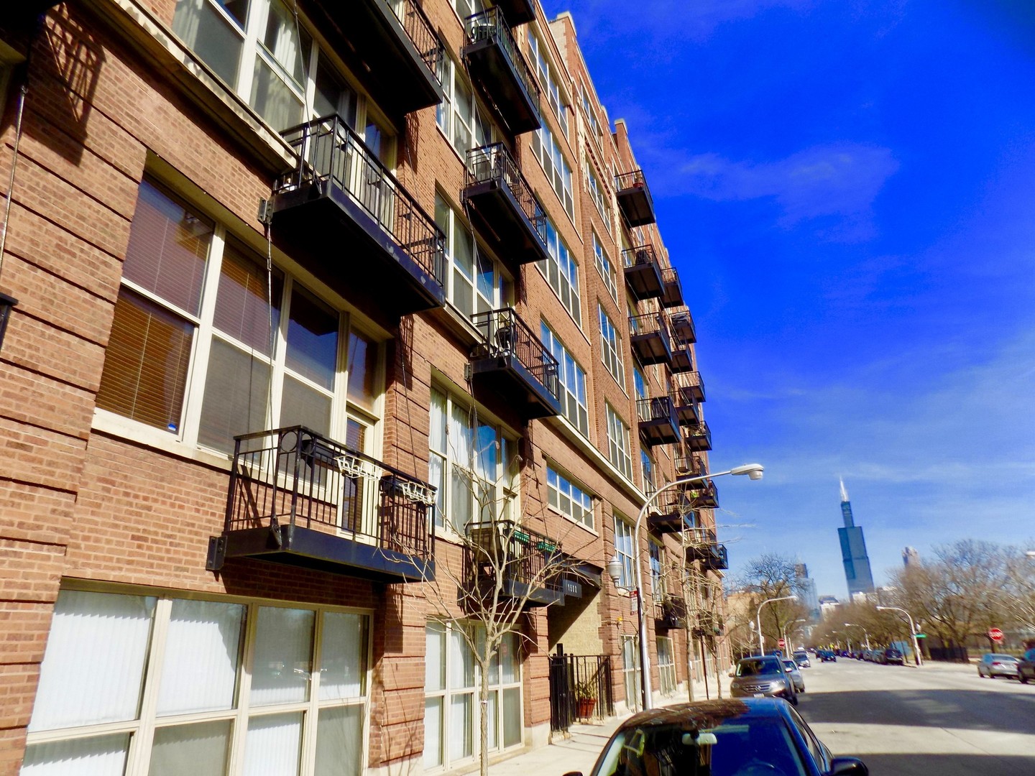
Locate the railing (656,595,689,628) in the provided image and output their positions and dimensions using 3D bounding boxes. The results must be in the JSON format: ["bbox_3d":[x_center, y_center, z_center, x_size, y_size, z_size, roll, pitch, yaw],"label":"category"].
[{"bbox_3d":[6.573,9.366,29.037,0.872,1.097,3.157,-10,-23,19],"label":"railing"}]

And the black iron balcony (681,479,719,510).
[{"bbox_3d":[12.872,7.323,47.057,1.418,1.272,2.967,-9,-23,19],"label":"black iron balcony"}]

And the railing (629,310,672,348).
[{"bbox_3d":[6.381,-2.344,32.841,1.370,1.050,2.970,-10,-23,19],"label":"railing"}]

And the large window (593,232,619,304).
[{"bbox_3d":[3.765,-5.102,29.650,0.160,1.846,4.441,-10,-23,19],"label":"large window"}]

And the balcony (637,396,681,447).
[{"bbox_3d":[6.652,1.589,32.081,1.418,1.272,2.967,-9,-23,19],"label":"balcony"}]

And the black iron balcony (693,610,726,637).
[{"bbox_3d":[10.279,12.696,37.158,1.050,1.250,3.300,-10,-23,19],"label":"black iron balcony"}]

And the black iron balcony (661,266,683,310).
[{"bbox_3d":[10.068,-6.563,45.639,1.418,1.272,2.967,-9,-23,19],"label":"black iron balcony"}]

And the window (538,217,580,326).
[{"bbox_3d":[1.313,-3.763,21.521,0.120,2.640,4.580,-10,-23,19],"label":"window"}]

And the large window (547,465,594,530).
[{"bbox_3d":[1.482,3.092,18.765,0.120,1.020,4.510,-10,-23,19],"label":"large window"}]

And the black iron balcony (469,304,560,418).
[{"bbox_3d":[0.043,-0.427,15.354,0.844,1.282,3.082,-9,-23,19],"label":"black iron balcony"}]

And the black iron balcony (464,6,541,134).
[{"bbox_3d":[-0.312,-8.181,18.052,0.893,1.279,3.199,-10,-23,19],"label":"black iron balcony"}]

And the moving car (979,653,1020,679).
[{"bbox_3d":[30.328,17.219,42.819,1.820,1.440,4.700,-10,-23,19],"label":"moving car"}]

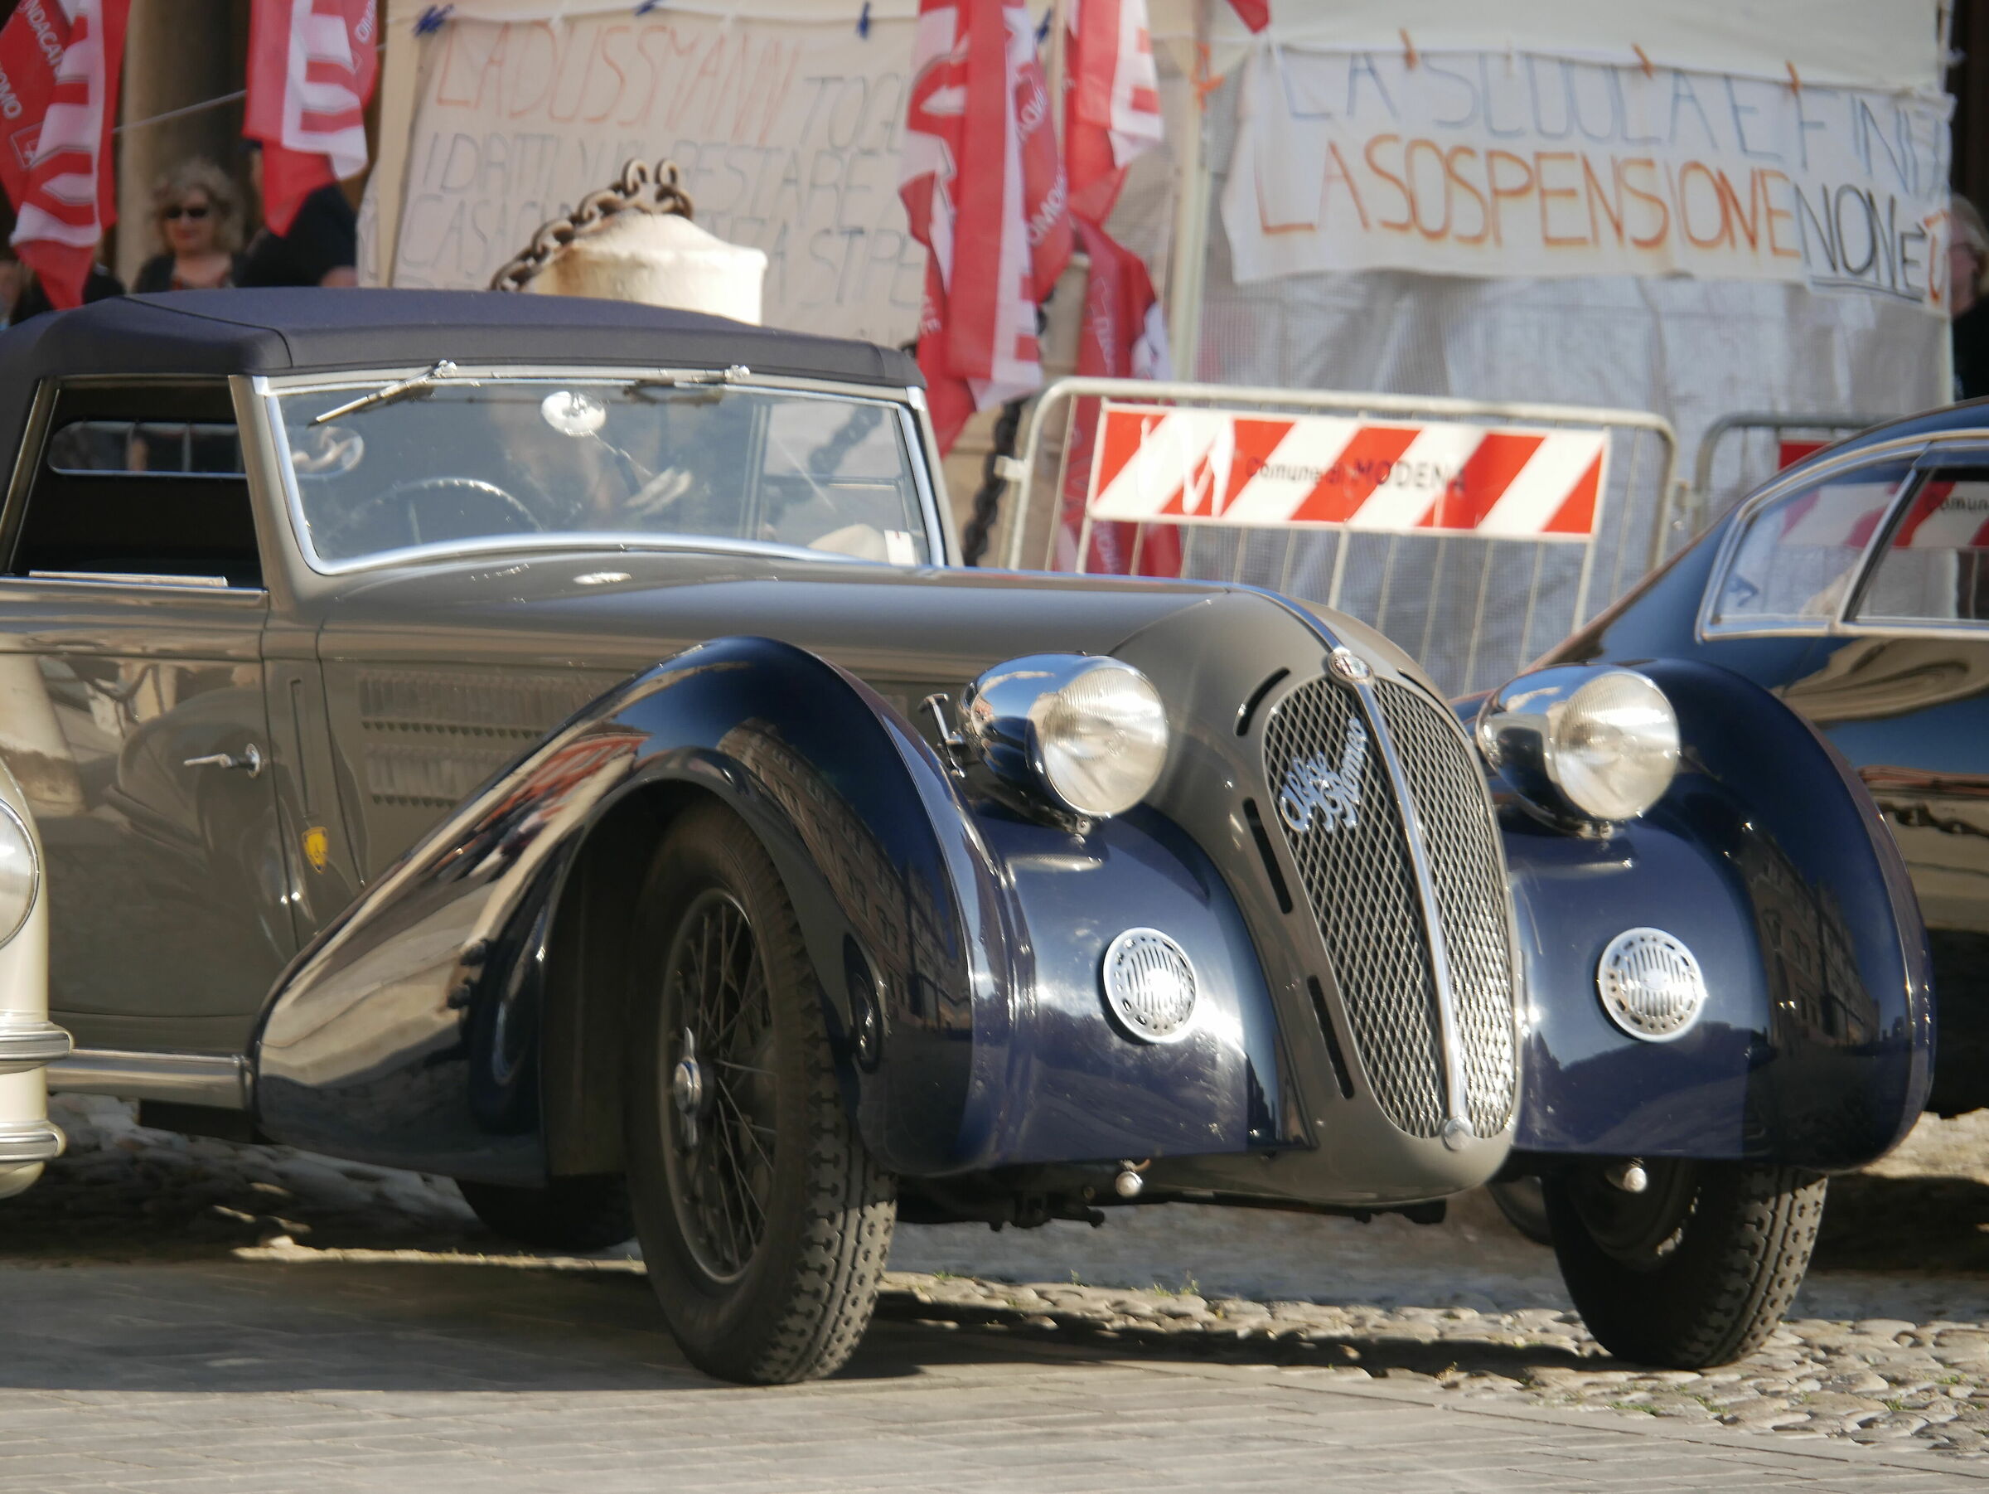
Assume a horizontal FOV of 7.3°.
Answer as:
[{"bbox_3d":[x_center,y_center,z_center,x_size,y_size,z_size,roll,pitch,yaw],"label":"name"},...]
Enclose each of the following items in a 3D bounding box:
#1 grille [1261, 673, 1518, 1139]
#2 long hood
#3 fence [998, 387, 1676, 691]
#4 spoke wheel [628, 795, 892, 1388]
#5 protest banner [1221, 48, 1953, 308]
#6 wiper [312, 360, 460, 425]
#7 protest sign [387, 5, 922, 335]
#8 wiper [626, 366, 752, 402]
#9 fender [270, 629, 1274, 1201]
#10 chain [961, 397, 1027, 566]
[{"bbox_3d":[0.509,0.218,19.931,0.310,0.640,0.130,1,-22,-32],"label":"grille"},{"bbox_3d":[-0.098,-0.143,20.917,0.980,0.220,1.600,1,1,-32],"label":"long hood"},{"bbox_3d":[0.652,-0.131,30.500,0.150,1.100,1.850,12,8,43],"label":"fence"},{"bbox_3d":[-0.295,0.437,19.850,0.160,0.745,0.745,2,1,-17],"label":"spoke wheel"},{"bbox_3d":[1.219,-1.166,32.000,2.100,0.470,0.040,1,1,-45],"label":"protest banner"},{"bbox_3d":[-0.838,-0.496,21.555,0.280,0.050,0.040,-23,-11,-39],"label":"wiper"},{"bbox_3d":[-0.615,-1.104,30.800,1.550,0.690,0.040,1,1,-43],"label":"protest sign"},{"bbox_3d":[-0.422,-0.520,21.833,0.230,0.050,0.040,-9,-19,-35],"label":"wiper"},{"bbox_3d":[-0.317,0.192,20.253,0.660,0.675,1.600,1,1,-32],"label":"fender"},{"bbox_3d":[0.002,-0.520,30.400,0.140,0.360,0.080,1,1,-40],"label":"chain"}]

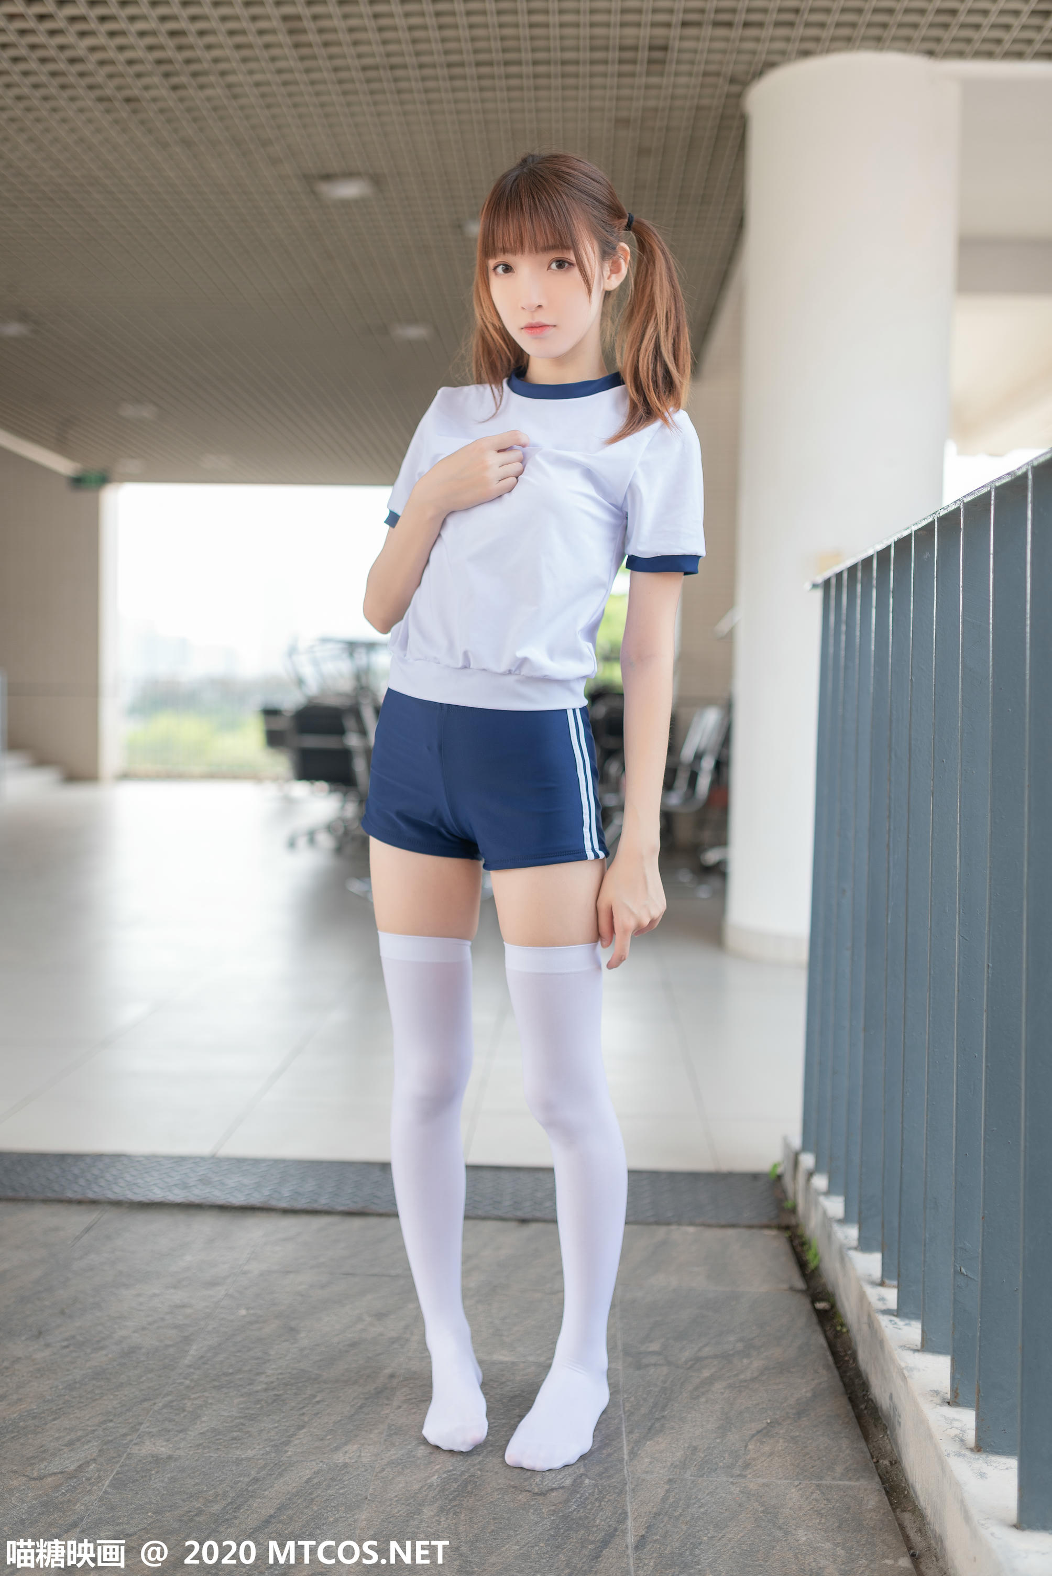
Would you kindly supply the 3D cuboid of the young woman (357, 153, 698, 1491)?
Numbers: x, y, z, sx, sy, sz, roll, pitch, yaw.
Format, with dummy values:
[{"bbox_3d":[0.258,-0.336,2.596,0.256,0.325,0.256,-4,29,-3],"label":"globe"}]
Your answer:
[{"bbox_3d":[0.005,0.014,1.960,0.420,1.610,0.330,2,3,19],"label":"young woman"}]

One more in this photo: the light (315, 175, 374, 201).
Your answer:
[{"bbox_3d":[-0.795,-2.641,6.750,0.260,0.070,0.260,1,3,2],"label":"light"}]

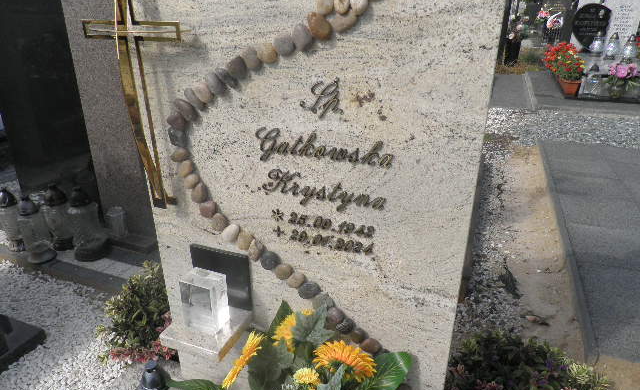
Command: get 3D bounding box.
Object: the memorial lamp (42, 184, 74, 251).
[{"bbox_3d":[-1.056,0.088,1.791,0.104,0.266,0.104,8,25,18],"label":"memorial lamp"}]

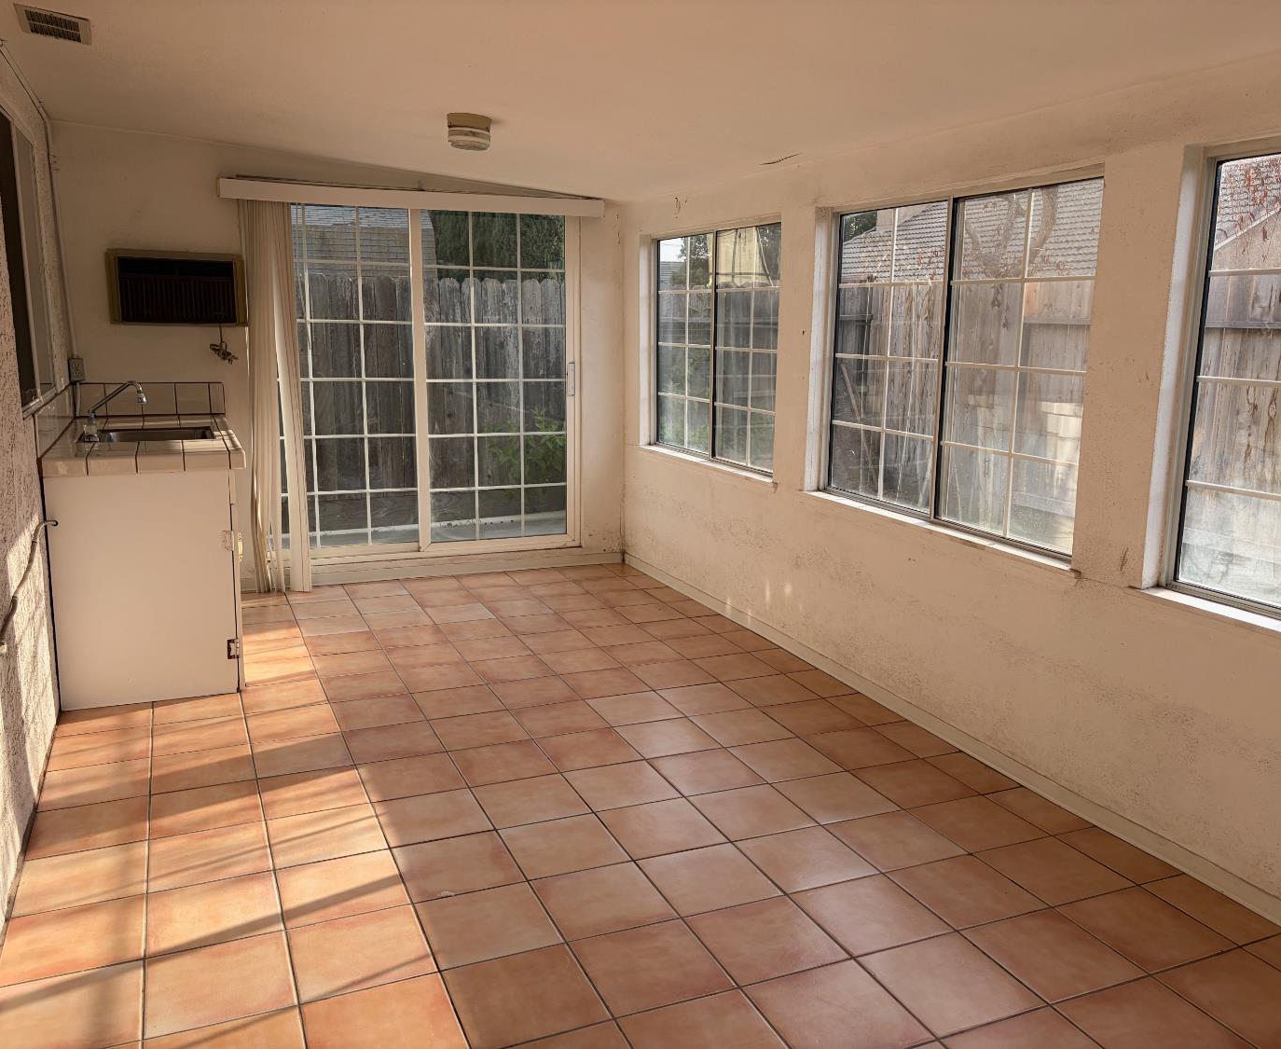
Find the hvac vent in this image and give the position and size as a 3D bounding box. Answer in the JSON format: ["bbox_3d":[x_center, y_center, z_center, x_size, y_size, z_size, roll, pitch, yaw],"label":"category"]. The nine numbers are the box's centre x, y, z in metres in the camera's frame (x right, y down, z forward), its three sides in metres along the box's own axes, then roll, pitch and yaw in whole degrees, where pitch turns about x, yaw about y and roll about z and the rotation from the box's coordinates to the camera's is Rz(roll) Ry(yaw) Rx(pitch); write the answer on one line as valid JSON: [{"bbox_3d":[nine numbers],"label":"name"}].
[{"bbox_3d":[-1.789,-1.519,3.216,0.195,0.020,0.345,1,10,-24],"label":"hvac vent"}]

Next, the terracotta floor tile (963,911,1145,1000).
[{"bbox_3d":[0.982,1.027,2.510,0.298,0.012,0.298,-3,12,-23],"label":"terracotta floor tile"}]

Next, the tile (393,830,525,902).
[{"bbox_3d":[-0.500,0.931,2.856,0.299,0.010,0.299,-3,12,-23],"label":"tile"}]

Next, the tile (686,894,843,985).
[{"bbox_3d":[0.304,1.009,2.553,0.298,0.010,0.298,-4,12,-23],"label":"tile"}]

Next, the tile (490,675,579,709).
[{"bbox_3d":[-0.428,0.681,4.208,0.300,0.011,0.300,-3,12,-23],"label":"tile"}]

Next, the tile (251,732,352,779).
[{"bbox_3d":[-1.147,0.786,3.570,0.300,0.011,0.300,-3,12,-23],"label":"tile"}]

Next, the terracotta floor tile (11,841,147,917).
[{"bbox_3d":[-1.460,0.928,2.770,0.294,0.012,0.294,-3,12,-23],"label":"terracotta floor tile"}]

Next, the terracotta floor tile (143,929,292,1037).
[{"bbox_3d":[-0.941,1.024,2.348,0.300,0.011,0.300,-3,12,-23],"label":"terracotta floor tile"}]

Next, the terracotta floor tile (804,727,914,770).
[{"bbox_3d":[0.771,0.791,3.716,0.298,0.012,0.298,-3,12,-23],"label":"terracotta floor tile"}]

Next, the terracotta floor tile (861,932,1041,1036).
[{"bbox_3d":[0.703,1.043,2.384,0.298,0.010,0.298,-3,12,-23],"label":"terracotta floor tile"}]

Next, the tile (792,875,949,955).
[{"bbox_3d":[0.584,0.996,2.677,0.300,0.011,0.300,-3,12,-23],"label":"tile"}]

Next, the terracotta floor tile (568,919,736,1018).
[{"bbox_3d":[0.023,1.029,2.436,0.300,0.011,0.300,-3,12,-23],"label":"terracotta floor tile"}]

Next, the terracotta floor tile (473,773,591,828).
[{"bbox_3d":[-0.341,0.861,3.252,0.294,0.012,0.294,-3,12,-23],"label":"terracotta floor tile"}]

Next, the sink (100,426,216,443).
[{"bbox_3d":[-2.094,-0.297,4.511,0.494,0.180,0.494,-3,12,-23],"label":"sink"}]

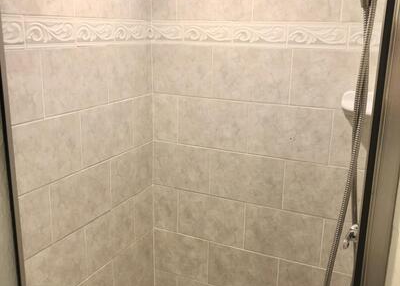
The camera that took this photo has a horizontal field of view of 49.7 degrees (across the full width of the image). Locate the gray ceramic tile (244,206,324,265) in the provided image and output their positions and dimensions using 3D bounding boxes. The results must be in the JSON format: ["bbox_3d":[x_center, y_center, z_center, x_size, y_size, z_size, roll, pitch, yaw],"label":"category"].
[{"bbox_3d":[0.317,0.350,1.671,0.300,0.200,0.020,8,16,24],"label":"gray ceramic tile"}]

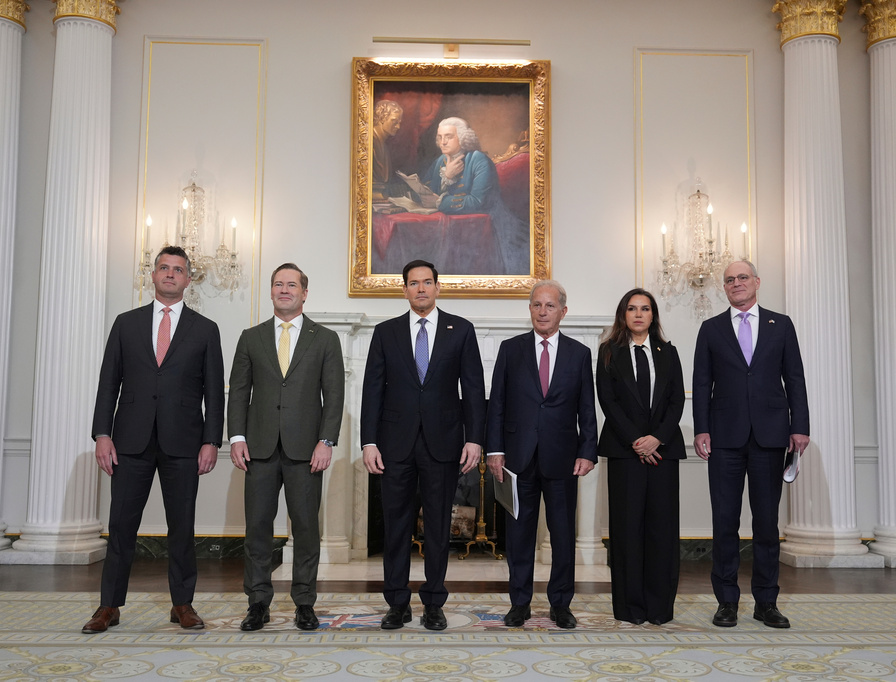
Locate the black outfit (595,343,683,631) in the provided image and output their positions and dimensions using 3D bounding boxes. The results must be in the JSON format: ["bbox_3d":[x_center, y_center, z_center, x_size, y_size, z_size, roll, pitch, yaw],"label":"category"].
[{"bbox_3d":[0.968,0.678,4.895,0.445,1.430,0.310,0,-5,6],"label":"black outfit"}]

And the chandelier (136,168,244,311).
[{"bbox_3d":[-1.833,-0.728,6.925,0.750,1.030,0.400,1,-5,-2],"label":"chandelier"}]

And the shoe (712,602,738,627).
[{"bbox_3d":[1.381,1.335,4.791,0.105,0.110,0.295,-2,-6,21],"label":"shoe"}]

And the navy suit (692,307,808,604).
[{"bbox_3d":[1.530,0.576,4.933,0.560,1.530,0.320,0,-5,10],"label":"navy suit"}]

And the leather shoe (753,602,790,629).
[{"bbox_3d":[1.625,1.360,4.858,0.110,0.110,0.300,1,-5,-9],"label":"leather shoe"}]

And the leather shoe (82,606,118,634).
[{"bbox_3d":[-1.640,1.302,4.583,0.110,0.110,0.300,0,-5,6],"label":"leather shoe"}]

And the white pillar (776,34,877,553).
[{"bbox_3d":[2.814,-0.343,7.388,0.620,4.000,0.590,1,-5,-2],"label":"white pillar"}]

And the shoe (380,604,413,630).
[{"bbox_3d":[-0.246,1.330,4.736,0.110,0.110,0.300,-1,-6,14],"label":"shoe"}]

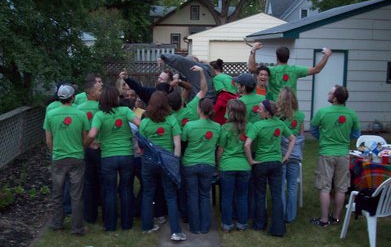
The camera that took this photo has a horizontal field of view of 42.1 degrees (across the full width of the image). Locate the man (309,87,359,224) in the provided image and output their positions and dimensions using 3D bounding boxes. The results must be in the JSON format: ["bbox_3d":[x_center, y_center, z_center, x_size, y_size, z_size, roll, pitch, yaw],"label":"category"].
[{"bbox_3d":[1.729,0.398,6.318,0.590,1.750,0.380,-1,9,-14],"label":"man"}]

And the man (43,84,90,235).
[{"bbox_3d":[-1.487,0.418,5.876,0.550,1.750,0.360,0,8,-6],"label":"man"}]

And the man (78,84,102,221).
[{"bbox_3d":[-1.304,0.321,6.293,0.500,1.820,0.360,6,10,28],"label":"man"}]

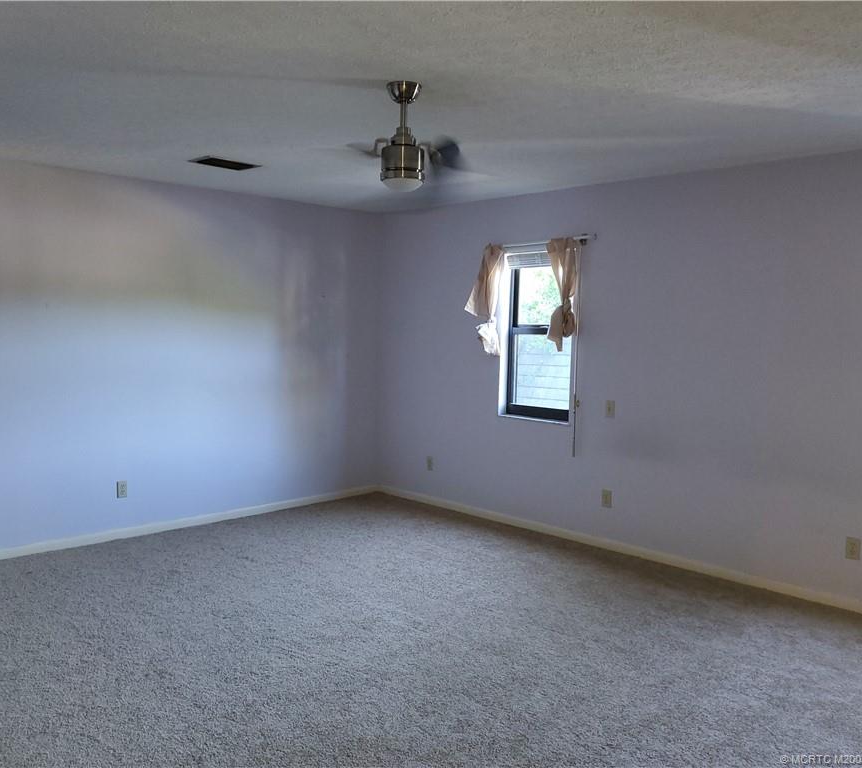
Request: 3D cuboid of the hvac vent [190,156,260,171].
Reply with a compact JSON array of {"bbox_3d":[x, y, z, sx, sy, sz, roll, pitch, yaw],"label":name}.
[{"bbox_3d":[-1.231,-1.316,4.626,0.375,0.020,0.220,-3,6,-45],"label":"hvac vent"}]

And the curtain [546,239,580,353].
[{"bbox_3d":[0.906,-0.615,5.302,0.100,0.770,0.250,-3,6,-45],"label":"curtain"}]

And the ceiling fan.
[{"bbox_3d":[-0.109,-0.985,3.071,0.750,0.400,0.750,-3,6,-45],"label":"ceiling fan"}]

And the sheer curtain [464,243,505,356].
[{"bbox_3d":[0.405,-0.638,5.807,0.110,0.850,0.330,-3,6,-45],"label":"sheer curtain"}]

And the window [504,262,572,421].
[{"bbox_3d":[0.803,-0.337,5.608,0.100,1.190,0.635,-3,6,-45],"label":"window"}]

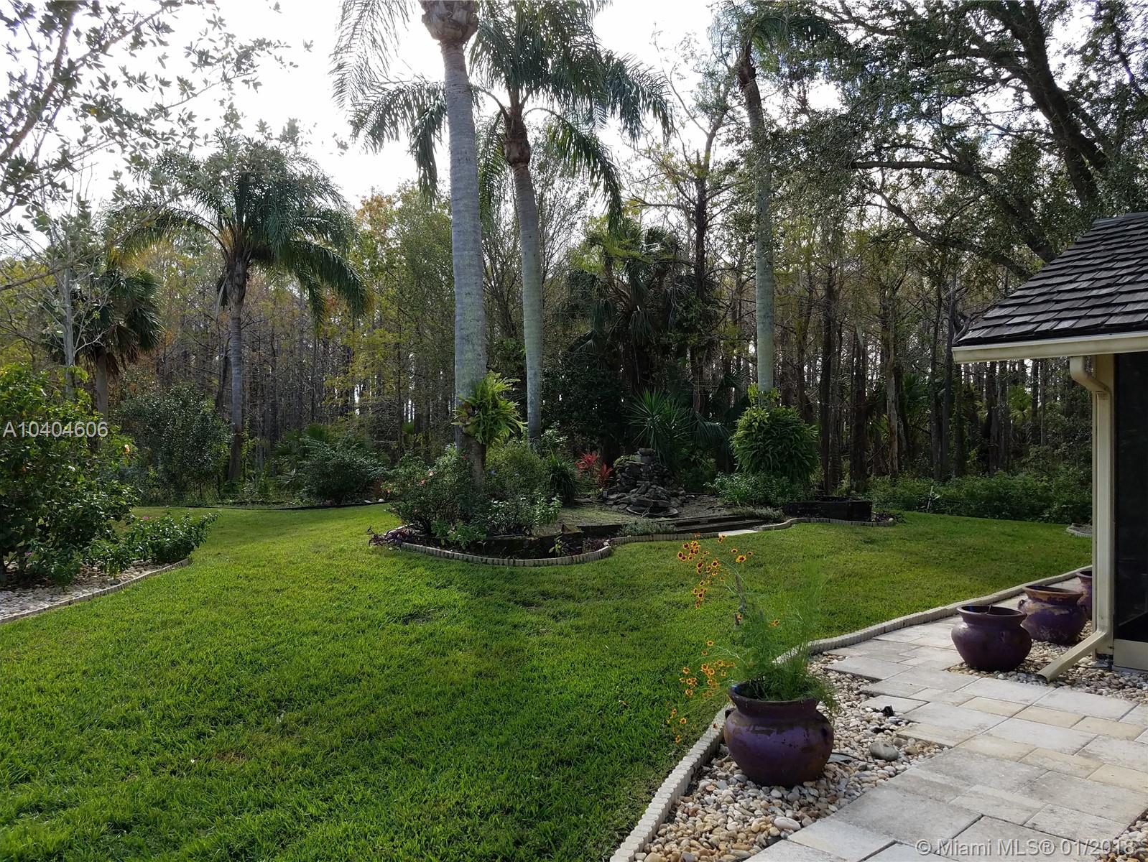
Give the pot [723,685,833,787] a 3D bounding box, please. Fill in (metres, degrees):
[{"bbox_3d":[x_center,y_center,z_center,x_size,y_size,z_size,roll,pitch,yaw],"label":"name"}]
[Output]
[{"bbox_3d":[0.970,1.439,4.100,0.500,0.410,0.500,1,-1,0],"label":"pot"}]

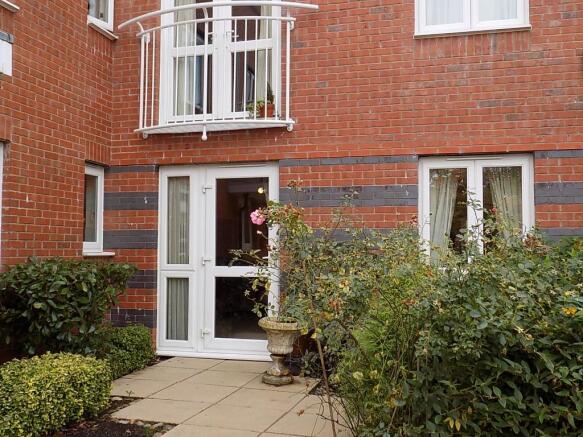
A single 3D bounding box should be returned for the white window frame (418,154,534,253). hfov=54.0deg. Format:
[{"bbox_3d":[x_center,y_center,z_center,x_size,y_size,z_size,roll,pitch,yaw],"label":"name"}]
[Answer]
[{"bbox_3d":[1.863,-0.057,5.801,1.110,1.190,0.120,-1,-3,13],"label":"white window frame"}]

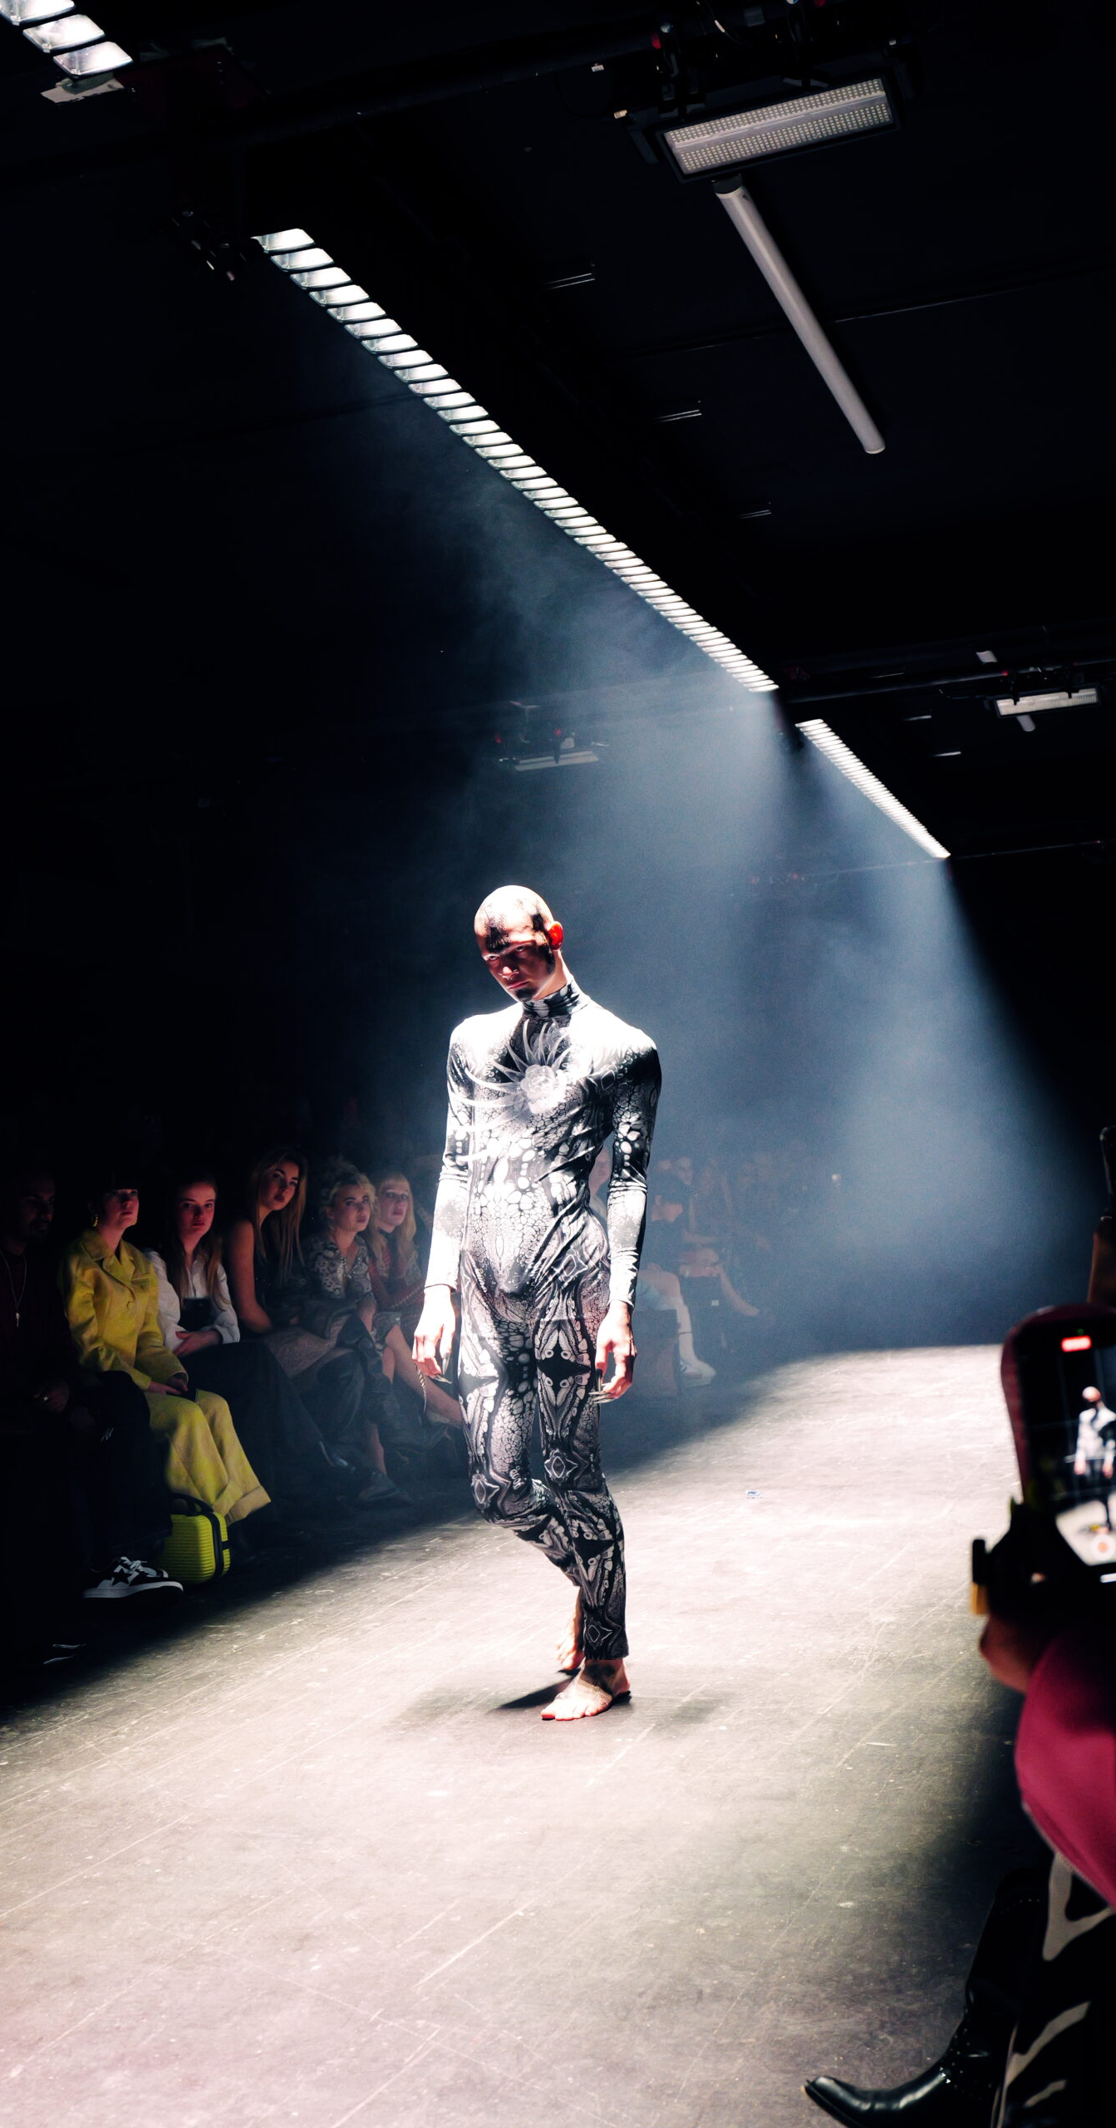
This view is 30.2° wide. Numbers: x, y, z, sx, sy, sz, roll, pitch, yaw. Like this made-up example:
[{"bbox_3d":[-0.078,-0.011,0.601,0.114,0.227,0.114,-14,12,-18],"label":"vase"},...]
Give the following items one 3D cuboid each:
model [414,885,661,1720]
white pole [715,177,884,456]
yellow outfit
[{"bbox_3d":[-0.010,0.519,4.721,0.560,1.820,0.520,-5,-4,19],"label":"model"},{"bbox_3d":[0.698,-1.975,5.624,0.058,0.058,1.870,-5,-4,19],"label":"white pole"},{"bbox_3d":[-1.294,1.020,6.842,0.740,0.980,0.510,-6,-4,31],"label":"yellow outfit"}]

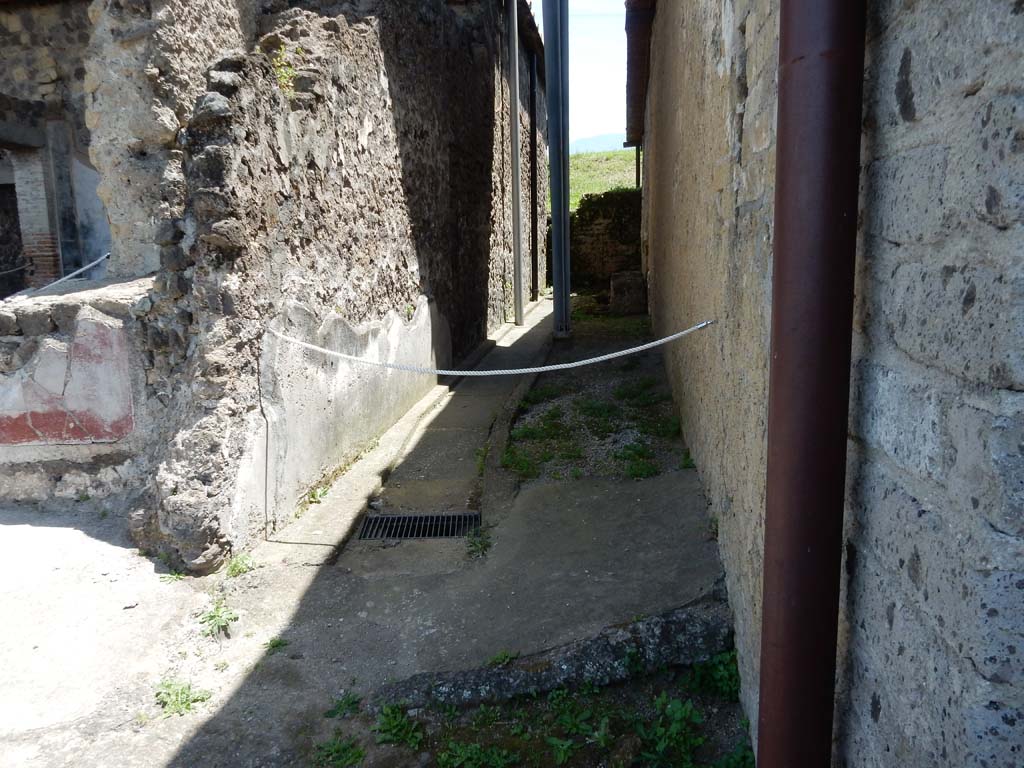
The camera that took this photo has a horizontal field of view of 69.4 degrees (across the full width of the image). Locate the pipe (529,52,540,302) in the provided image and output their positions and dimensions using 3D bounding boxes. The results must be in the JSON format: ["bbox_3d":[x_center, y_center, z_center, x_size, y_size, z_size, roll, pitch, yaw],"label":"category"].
[{"bbox_3d":[0.380,-3.555,13.000,0.110,4.200,0.110,0,11,9],"label":"pipe"}]

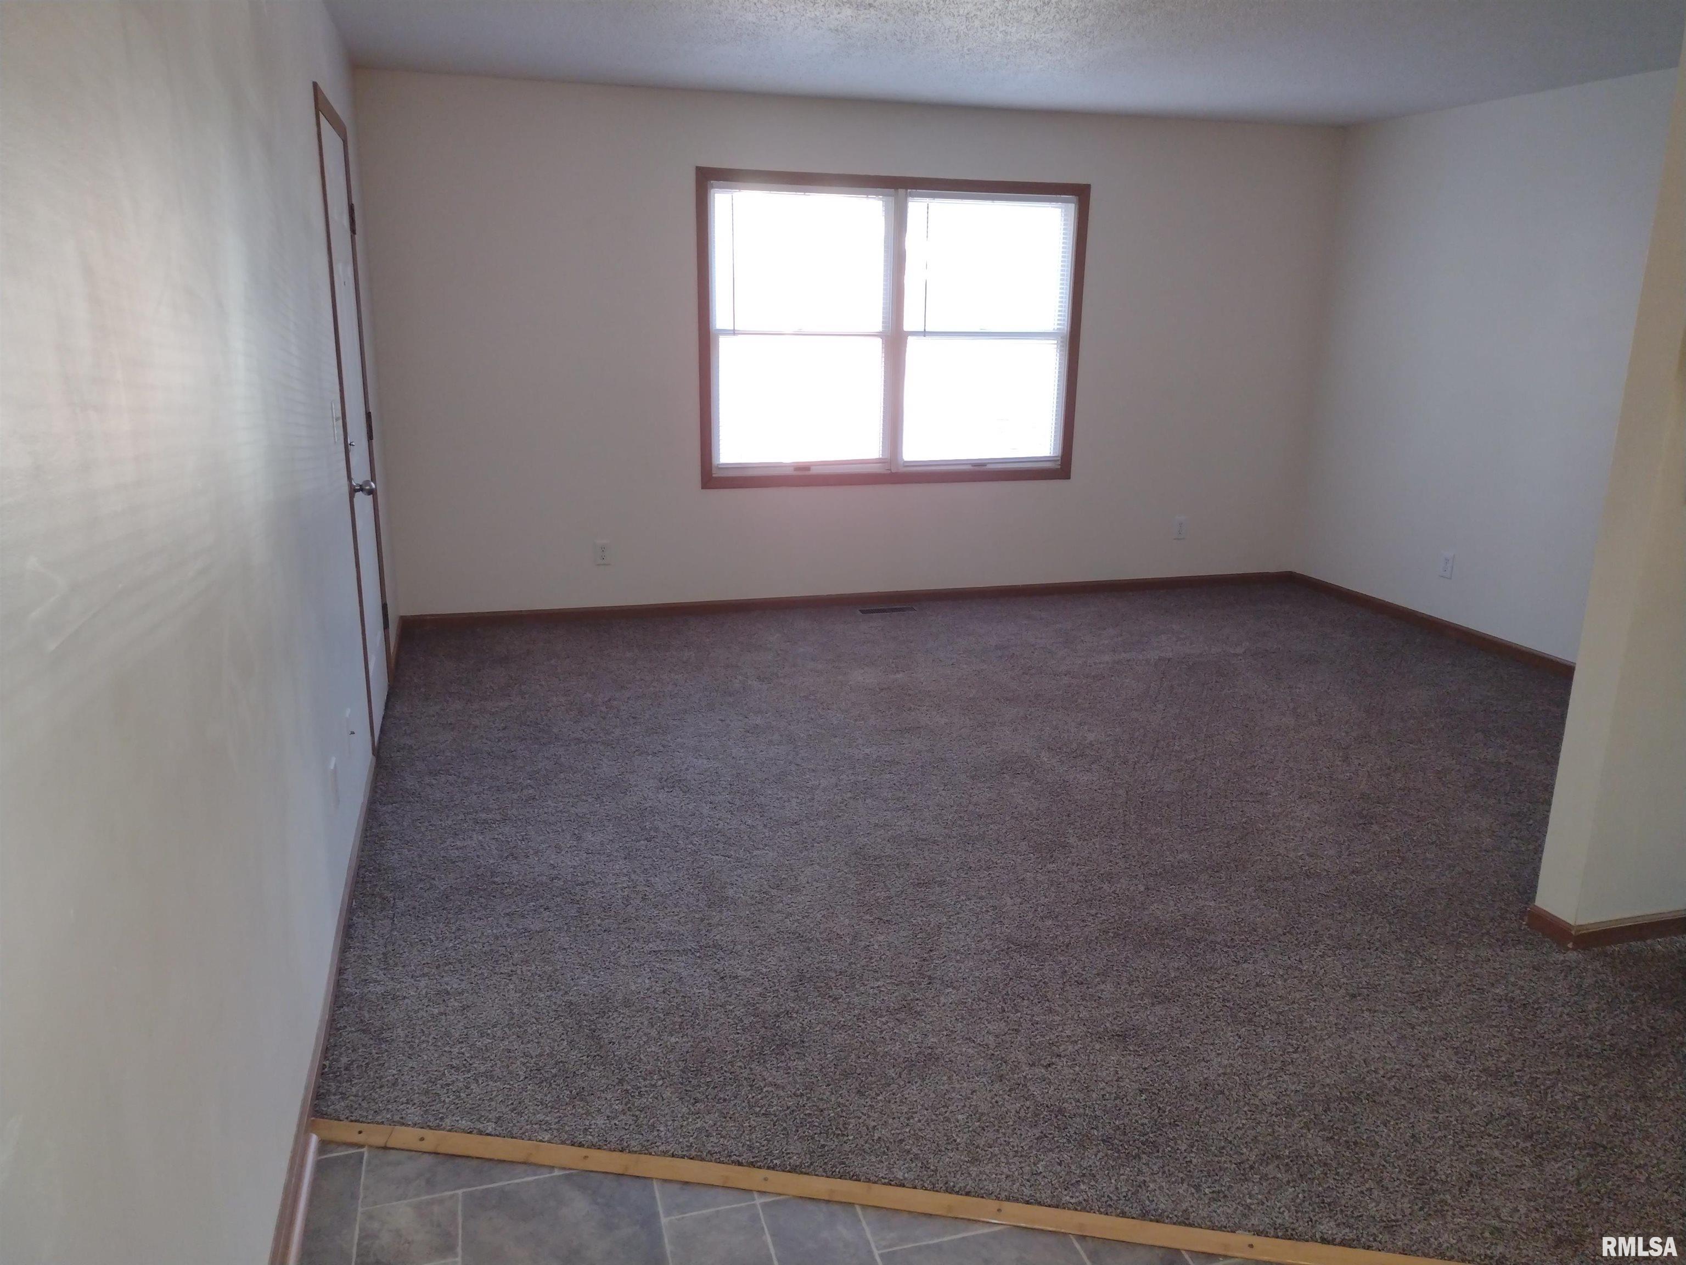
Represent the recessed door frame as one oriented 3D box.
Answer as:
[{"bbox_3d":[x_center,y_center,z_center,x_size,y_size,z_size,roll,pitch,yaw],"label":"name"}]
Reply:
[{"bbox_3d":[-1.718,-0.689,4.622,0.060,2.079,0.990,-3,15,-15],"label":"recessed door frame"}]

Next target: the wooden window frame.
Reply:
[{"bbox_3d":[0.261,-1.470,6.484,1.969,1.474,0.100,-3,15,-15],"label":"wooden window frame"}]

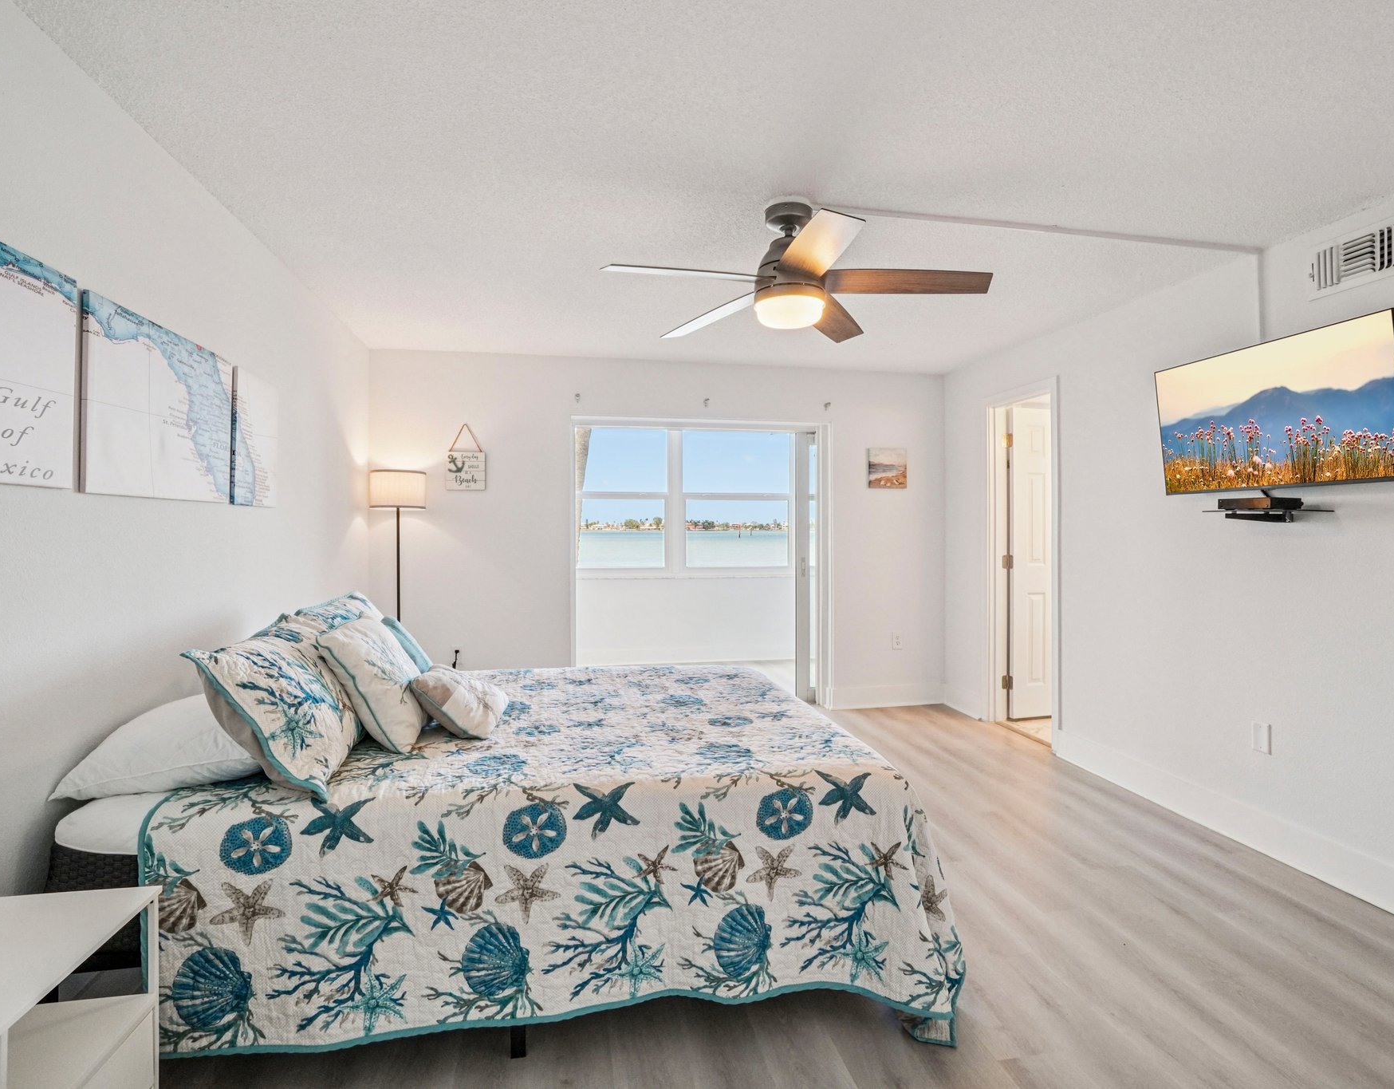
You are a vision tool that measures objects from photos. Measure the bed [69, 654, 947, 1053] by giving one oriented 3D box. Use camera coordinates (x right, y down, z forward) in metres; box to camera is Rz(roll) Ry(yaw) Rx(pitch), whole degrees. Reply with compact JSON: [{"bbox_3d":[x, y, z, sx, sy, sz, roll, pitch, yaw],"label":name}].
[{"bbox_3d":[-0.361,0.855,2.258,1.830,0.660,1.420,-1,1,-9],"label":"bed"}]

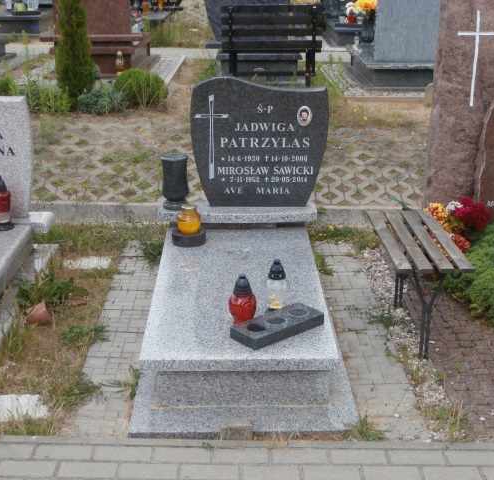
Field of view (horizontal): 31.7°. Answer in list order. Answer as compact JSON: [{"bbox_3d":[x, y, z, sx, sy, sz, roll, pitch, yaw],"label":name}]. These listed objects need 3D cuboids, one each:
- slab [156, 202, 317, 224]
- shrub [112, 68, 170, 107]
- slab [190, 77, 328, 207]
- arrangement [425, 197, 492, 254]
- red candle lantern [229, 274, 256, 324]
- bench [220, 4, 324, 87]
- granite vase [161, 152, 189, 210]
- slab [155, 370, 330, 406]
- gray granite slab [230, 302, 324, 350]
[{"bbox_3d":[-0.051,-0.147,4.528,0.816,0.056,0.235,0,19,-1],"label":"slab"},{"bbox_3d":[-0.874,-1.261,7.061,0.428,0.306,0.408,0,19,-1],"label":"shrub"},{"bbox_3d":[0.057,-0.501,4.463,0.699,0.663,0.087,0,19,-1],"label":"slab"},{"bbox_3d":[1.172,-0.082,4.854,0.326,0.316,0.286,0,19,-1],"label":"arrangement"},{"bbox_3d":[-0.018,0.234,3.381,0.105,0.209,0.105,0,19,-1],"label":"red candle lantern"},{"bbox_3d":[0.236,-1.700,7.754,0.908,0.816,0.428,-2,20,-7],"label":"bench"},{"bbox_3d":[-0.366,-0.299,4.470,0.138,0.265,0.138,0,19,-1],"label":"granite vase"},{"bbox_3d":[-0.016,0.530,3.284,0.648,0.168,0.102,0,19,-1],"label":"slab"},{"bbox_3d":[0.119,0.332,3.355,0.357,0.043,0.138,-14,24,-36],"label":"gray granite slab"}]

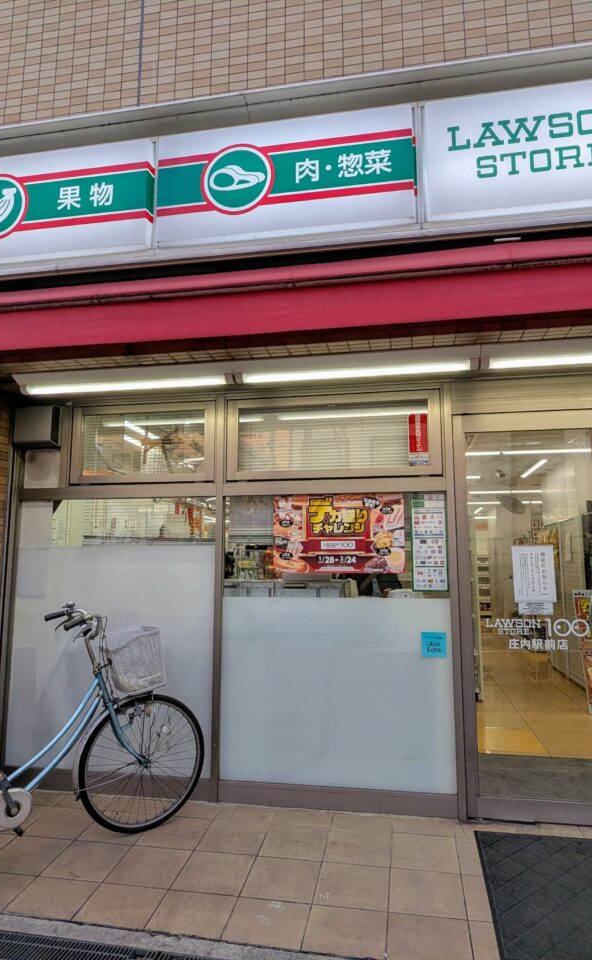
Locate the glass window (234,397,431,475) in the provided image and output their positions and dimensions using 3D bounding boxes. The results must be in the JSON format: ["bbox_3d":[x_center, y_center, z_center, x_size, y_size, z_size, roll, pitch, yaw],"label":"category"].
[{"bbox_3d":[0.205,-0.250,3.447,1.183,0.435,0.070,-1,-8,9],"label":"glass window"}]

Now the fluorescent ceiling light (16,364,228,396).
[{"bbox_3d":[-0.939,-0.537,3.213,1.235,0.095,0.170,-1,-8,9],"label":"fluorescent ceiling light"}]

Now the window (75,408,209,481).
[{"bbox_3d":[-0.938,-0.222,3.636,0.861,0.442,0.070,-1,-8,9],"label":"window"}]

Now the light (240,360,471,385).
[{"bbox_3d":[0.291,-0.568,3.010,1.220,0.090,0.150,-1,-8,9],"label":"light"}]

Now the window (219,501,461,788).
[{"bbox_3d":[0.211,0.868,3.300,1.276,1.576,0.070,-1,-8,9],"label":"window"}]

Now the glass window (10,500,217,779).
[{"bbox_3d":[-1.089,0.896,3.516,1.263,1.573,0.070,-1,-8,9],"label":"glass window"}]

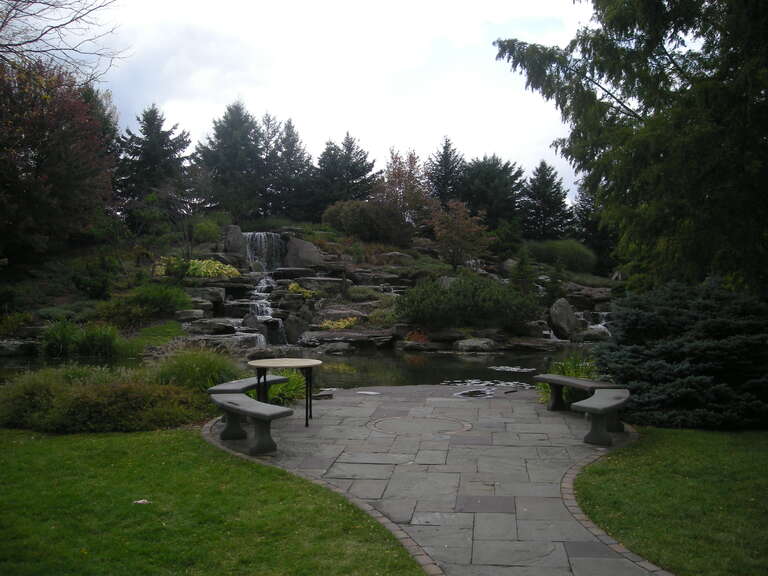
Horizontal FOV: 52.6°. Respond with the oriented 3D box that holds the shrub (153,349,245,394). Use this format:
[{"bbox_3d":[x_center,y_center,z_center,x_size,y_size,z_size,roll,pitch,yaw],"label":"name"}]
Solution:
[{"bbox_3d":[-2.690,1.255,11.200,1.360,0.760,1.200,0,0,0],"label":"shrub"}]

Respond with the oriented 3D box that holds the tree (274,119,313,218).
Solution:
[{"bbox_3d":[-4.196,-5.471,36.000,1.940,4.780,1.940,0,1,0],"label":"tree"}]

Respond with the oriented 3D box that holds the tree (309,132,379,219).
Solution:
[{"bbox_3d":[-1.825,-4.981,35.000,3.160,4.060,3.160,0,1,0],"label":"tree"}]

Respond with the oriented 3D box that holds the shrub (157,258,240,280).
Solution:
[{"bbox_3d":[-5.812,-0.608,24.200,2.560,0.750,1.300,0,1,0],"label":"shrub"}]

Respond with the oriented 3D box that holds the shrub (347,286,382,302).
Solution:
[{"bbox_3d":[-0.665,0.230,26.500,1.220,0.530,1.000,0,0,0],"label":"shrub"}]

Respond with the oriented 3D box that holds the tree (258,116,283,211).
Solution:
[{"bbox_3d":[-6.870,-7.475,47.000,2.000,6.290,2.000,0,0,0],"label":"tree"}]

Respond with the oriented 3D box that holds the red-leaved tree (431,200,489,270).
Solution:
[{"bbox_3d":[3.111,-2.164,32.000,2.390,2.885,2.300,0,0,0],"label":"red-leaved tree"}]

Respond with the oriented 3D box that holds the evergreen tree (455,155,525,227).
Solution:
[{"bbox_3d":[5.898,-5.233,43.000,3.766,4.319,3.700,0,0,0],"label":"evergreen tree"}]

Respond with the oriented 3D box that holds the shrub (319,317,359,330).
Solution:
[{"bbox_3d":[-1.125,0.878,19.200,0.990,0.350,0.650,0,1,0],"label":"shrub"}]

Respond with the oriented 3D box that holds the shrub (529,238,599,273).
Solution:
[{"bbox_3d":[7.772,-1.423,34.000,3.065,1.489,2.500,0,0,0],"label":"shrub"}]

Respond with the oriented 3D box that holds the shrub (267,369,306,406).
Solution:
[{"bbox_3d":[-1.408,1.394,11.100,0.620,0.490,0.580,0,0,0],"label":"shrub"}]

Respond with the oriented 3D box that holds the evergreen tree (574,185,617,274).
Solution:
[{"bbox_3d":[8.988,-2.444,33.000,1.960,3.910,1.960,0,1,0],"label":"evergreen tree"}]

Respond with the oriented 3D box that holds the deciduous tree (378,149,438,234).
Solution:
[{"bbox_3d":[1.388,-5.468,44.000,3.400,4.870,3.200,0,0,0],"label":"deciduous tree"}]

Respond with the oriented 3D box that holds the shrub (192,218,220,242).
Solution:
[{"bbox_3d":[-8.001,-2.592,35.000,1.260,1.080,1.200,0,0,0],"label":"shrub"}]

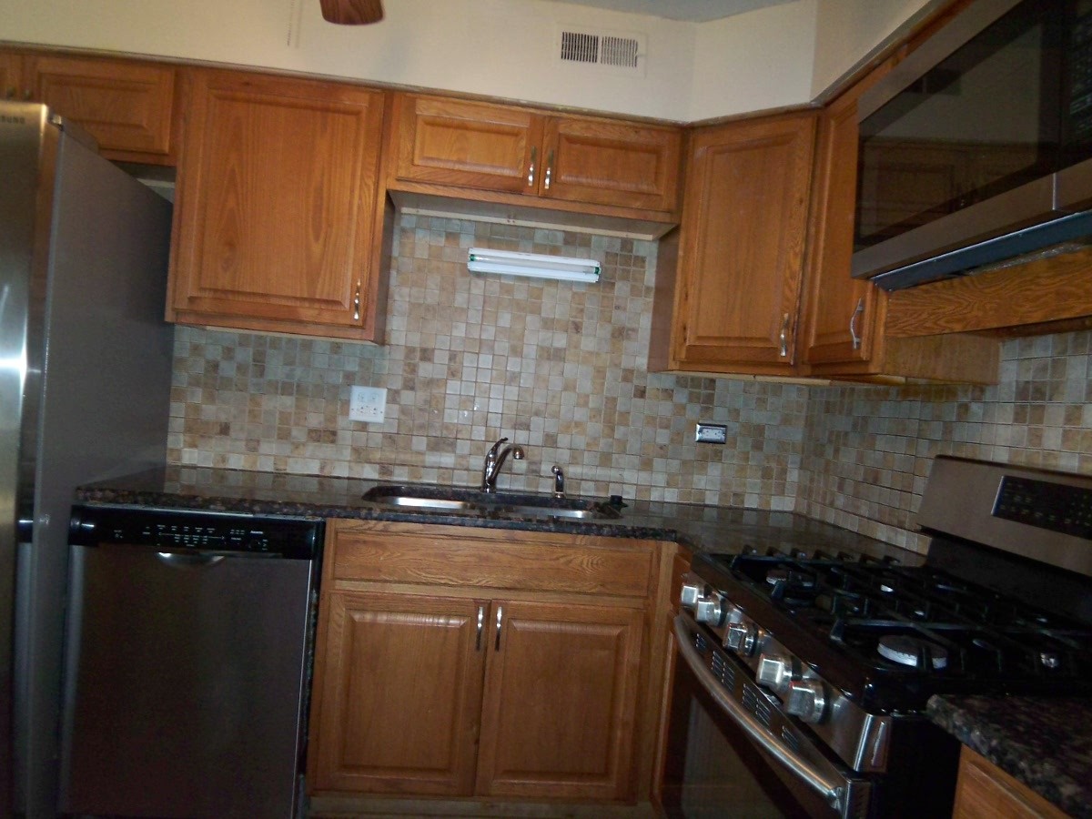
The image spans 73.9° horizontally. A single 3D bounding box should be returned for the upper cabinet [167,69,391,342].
[{"bbox_3d":[-0.808,-0.618,2.307,0.609,0.768,0.331,5,1,-7],"label":"upper cabinet"}]

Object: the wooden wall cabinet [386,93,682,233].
[{"bbox_3d":[-0.030,-0.787,2.389,0.924,0.303,0.331,5,1,-7],"label":"wooden wall cabinet"}]

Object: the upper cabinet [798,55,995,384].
[{"bbox_3d":[0.928,-0.463,1.882,0.328,0.768,0.374,5,1,-7],"label":"upper cabinet"}]

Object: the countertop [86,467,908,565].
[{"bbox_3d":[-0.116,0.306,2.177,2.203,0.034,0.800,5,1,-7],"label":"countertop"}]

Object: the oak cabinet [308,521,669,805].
[{"bbox_3d":[-0.176,0.691,2.267,0.937,0.754,0.631,5,1,-7],"label":"oak cabinet"}]

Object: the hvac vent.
[{"bbox_3d":[0.175,-1.113,2.248,0.275,0.130,0.020,5,1,-7],"label":"hvac vent"}]

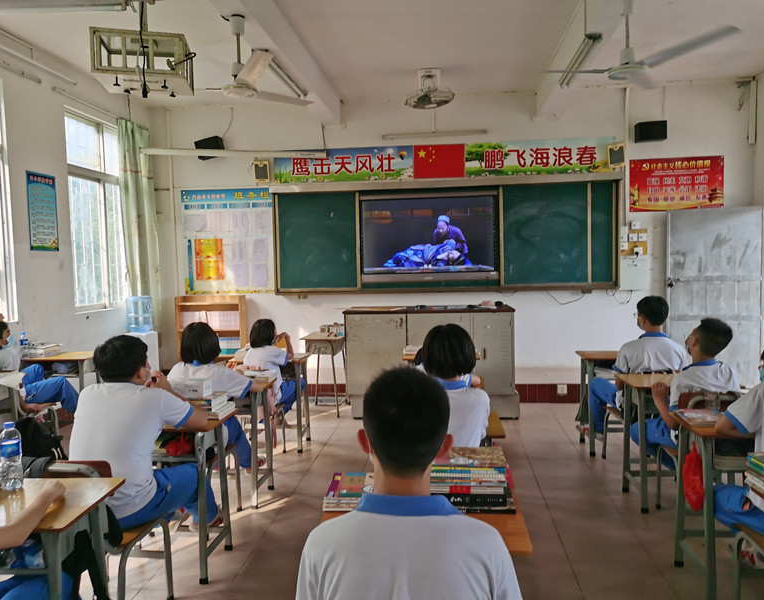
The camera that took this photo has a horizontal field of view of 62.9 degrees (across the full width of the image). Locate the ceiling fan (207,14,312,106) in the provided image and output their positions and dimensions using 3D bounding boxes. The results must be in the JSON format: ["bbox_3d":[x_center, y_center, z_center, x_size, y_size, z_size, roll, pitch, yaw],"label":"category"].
[{"bbox_3d":[-1.152,-1.849,4.765,1.300,0.620,1.350,-1,4,6],"label":"ceiling fan"}]

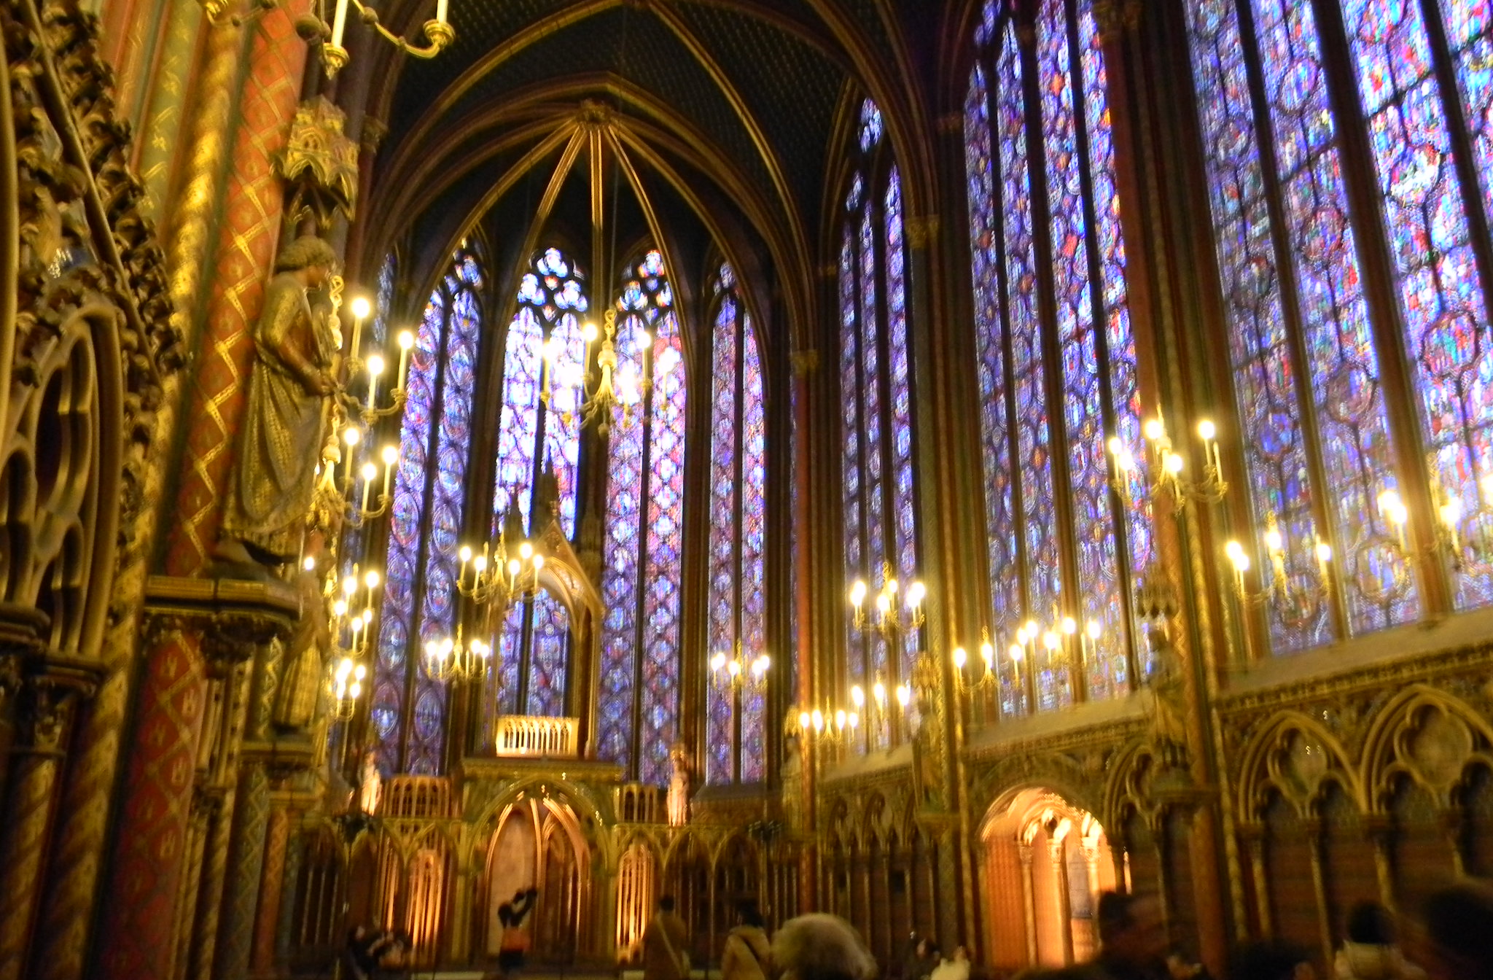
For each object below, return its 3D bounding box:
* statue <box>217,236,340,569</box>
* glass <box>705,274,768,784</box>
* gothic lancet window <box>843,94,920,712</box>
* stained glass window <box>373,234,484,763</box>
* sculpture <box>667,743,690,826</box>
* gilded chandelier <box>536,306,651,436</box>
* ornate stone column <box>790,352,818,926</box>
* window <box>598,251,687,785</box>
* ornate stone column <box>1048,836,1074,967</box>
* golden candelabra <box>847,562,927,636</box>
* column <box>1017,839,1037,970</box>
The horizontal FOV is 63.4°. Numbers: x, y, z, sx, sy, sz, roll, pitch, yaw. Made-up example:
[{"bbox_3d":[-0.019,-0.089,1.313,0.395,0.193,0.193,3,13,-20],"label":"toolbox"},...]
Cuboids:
[{"bbox_3d":[-2.218,-0.461,5.840,0.520,1.720,0.520,6,-20,-17],"label":"statue"},{"bbox_3d":[-0.190,-0.064,31.842,2.100,15.200,0.300,-16,-25,39],"label":"glass"},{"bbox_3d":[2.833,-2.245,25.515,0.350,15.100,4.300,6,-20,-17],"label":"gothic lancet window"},{"bbox_3d":[-7.990,-0.047,30.695,0.250,14.029,2.080,-15,-24,38],"label":"stained glass window"},{"bbox_3d":[-1.624,7.008,28.736,0.520,1.850,0.450,-6,-20,18],"label":"sculpture"},{"bbox_3d":[-1.106,-0.950,9.602,1.000,1.160,1.000,6,-20,-17],"label":"gilded chandelier"},{"bbox_3d":[1.308,3.250,26.410,0.550,13.850,0.550,6,-20,-17],"label":"ornate stone column"},{"bbox_3d":[-2.791,0.223,33.132,2.200,15.400,0.300,-3,-19,11],"label":"window"},{"bbox_3d":[4.578,6.145,17.685,0.250,2.050,0.250,6,-20,-17],"label":"ornate stone column"},{"bbox_3d":[1.960,1.508,16.836,1.000,1.100,1.000,0,-19,0],"label":"golden candelabra"},{"bbox_3d":[4.299,6.416,18.488,0.230,2.050,0.230,6,-20,-17],"label":"column"}]

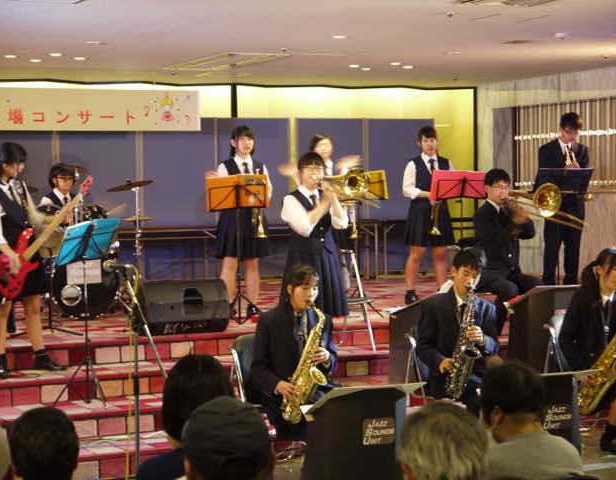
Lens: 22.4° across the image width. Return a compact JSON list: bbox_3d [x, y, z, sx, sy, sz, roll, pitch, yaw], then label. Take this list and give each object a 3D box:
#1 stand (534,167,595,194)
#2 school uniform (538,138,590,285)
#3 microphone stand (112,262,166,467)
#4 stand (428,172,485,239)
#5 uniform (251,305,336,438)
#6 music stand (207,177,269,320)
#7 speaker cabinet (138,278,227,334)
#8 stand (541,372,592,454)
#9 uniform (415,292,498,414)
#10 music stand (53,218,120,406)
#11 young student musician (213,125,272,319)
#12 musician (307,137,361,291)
[{"bbox_3d":[2.303,-0.051,14.050,0.530,1.190,0.420,-2,2,-24],"label":"stand"},{"bbox_3d":[2.387,-0.221,14.450,0.500,1.420,0.380,-2,2,-18],"label":"school uniform"},{"bbox_3d":[-0.928,0.773,8.500,0.460,1.300,0.440,-1,2,-10],"label":"microphone stand"},{"bbox_3d":[1.350,-0.001,13.566,0.520,1.200,0.450,-1,2,-18],"label":"stand"},{"bbox_3d":[-0.068,0.765,9.200,0.480,0.800,0.560,-2,2,-30],"label":"uniform"},{"bbox_3d":[-0.564,0.056,12.766,0.520,1.190,0.460,-1,2,-9],"label":"music stand"},{"bbox_3d":[-0.970,0.498,11.707,0.670,0.390,0.400,-2,2,-30],"label":"speaker cabinet"},{"bbox_3d":[1.340,1.054,8.800,0.520,0.640,0.380,-2,2,-25],"label":"stand"},{"bbox_3d":[0.980,0.827,9.327,0.500,0.970,0.620,-2,2,-30],"label":"uniform"},{"bbox_3d":[-1.419,0.463,9.950,0.450,1.200,0.360,-2,2,-28],"label":"music stand"},{"bbox_3d":[-0.549,-0.172,13.309,0.500,1.610,0.380,-1,2,-9],"label":"young student musician"},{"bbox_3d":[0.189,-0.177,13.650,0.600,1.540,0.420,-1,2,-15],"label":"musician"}]

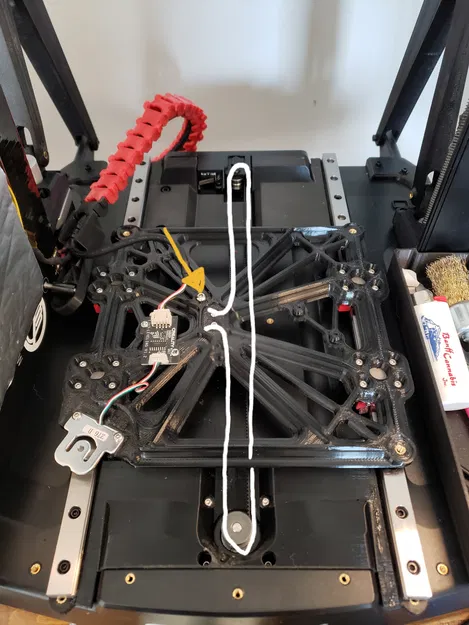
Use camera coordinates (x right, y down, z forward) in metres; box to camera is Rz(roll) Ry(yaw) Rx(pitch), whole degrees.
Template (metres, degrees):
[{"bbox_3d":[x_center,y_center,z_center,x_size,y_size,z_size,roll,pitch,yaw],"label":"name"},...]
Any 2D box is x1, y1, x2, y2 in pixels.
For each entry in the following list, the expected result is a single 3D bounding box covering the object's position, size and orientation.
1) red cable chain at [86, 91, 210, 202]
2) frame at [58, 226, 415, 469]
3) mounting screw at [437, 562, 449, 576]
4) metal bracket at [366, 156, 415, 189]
[{"bbox_3d":[-0.074,-0.135,0.410,0.040,0.076,0.132,29,59,21],"label":"red cable chain"},{"bbox_3d":[0.002,0.009,0.308,0.206,0.017,0.189,0,53,1],"label":"frame"},{"bbox_3d":[0.104,0.128,0.234,0.006,0.004,0.006,0,53,1],"label":"mounting screw"},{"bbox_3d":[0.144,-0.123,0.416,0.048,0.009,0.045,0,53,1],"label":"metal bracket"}]

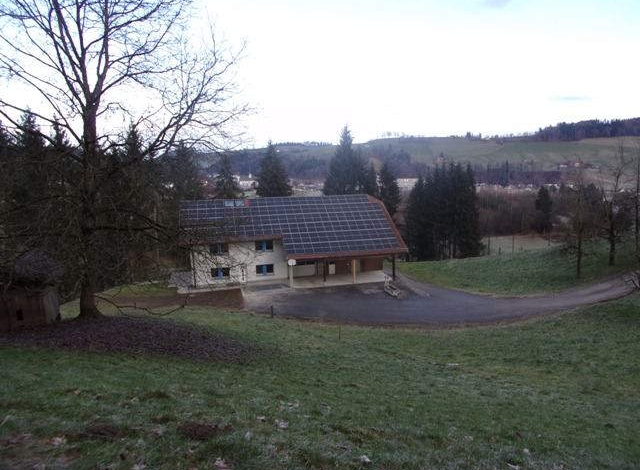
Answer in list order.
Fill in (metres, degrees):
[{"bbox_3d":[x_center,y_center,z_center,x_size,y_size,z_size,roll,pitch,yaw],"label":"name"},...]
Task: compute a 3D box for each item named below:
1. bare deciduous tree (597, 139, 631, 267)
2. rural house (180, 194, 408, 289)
[{"bbox_3d":[29.298,-3.188,46.138,3.200,12.600,3.200,-1,8,0],"label":"bare deciduous tree"},{"bbox_3d":[-4.020,0.080,56.882,25.050,9.480,15.900,-3,8,-14],"label":"rural house"}]

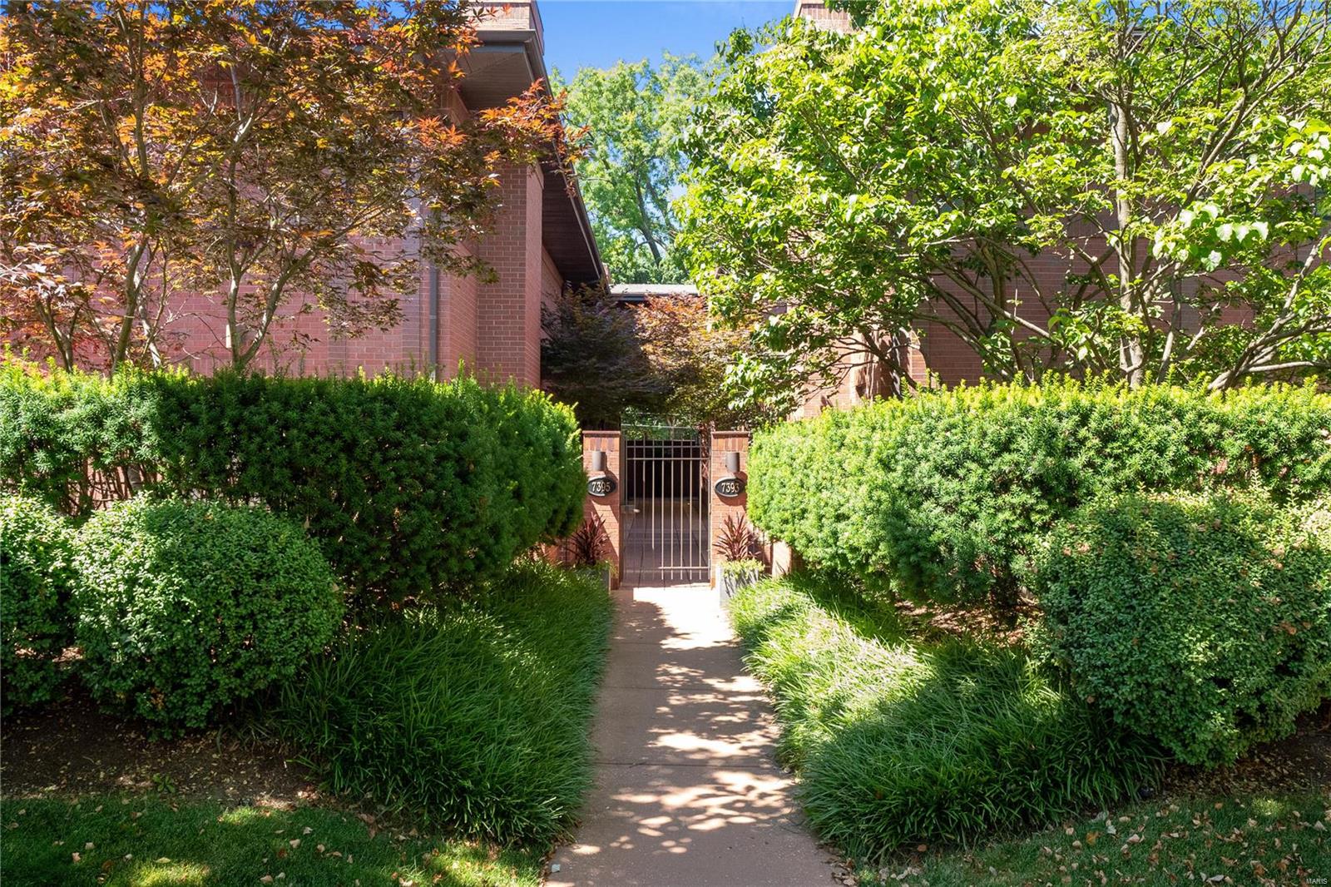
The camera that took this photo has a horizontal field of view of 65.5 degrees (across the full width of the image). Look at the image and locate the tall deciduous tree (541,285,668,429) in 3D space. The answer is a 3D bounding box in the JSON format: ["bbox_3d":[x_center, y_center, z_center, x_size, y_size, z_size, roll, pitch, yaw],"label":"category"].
[{"bbox_3d":[-1.020,-0.450,16.800,2.300,4.200,2.400,0,0,-1],"label":"tall deciduous tree"}]

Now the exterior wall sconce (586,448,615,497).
[{"bbox_3d":[-0.711,0.328,11.500,0.325,0.530,0.190,0,0,-1],"label":"exterior wall sconce"}]

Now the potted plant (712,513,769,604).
[{"bbox_3d":[0.790,1.200,11.000,0.570,0.930,0.550,0,0,-1],"label":"potted plant"}]

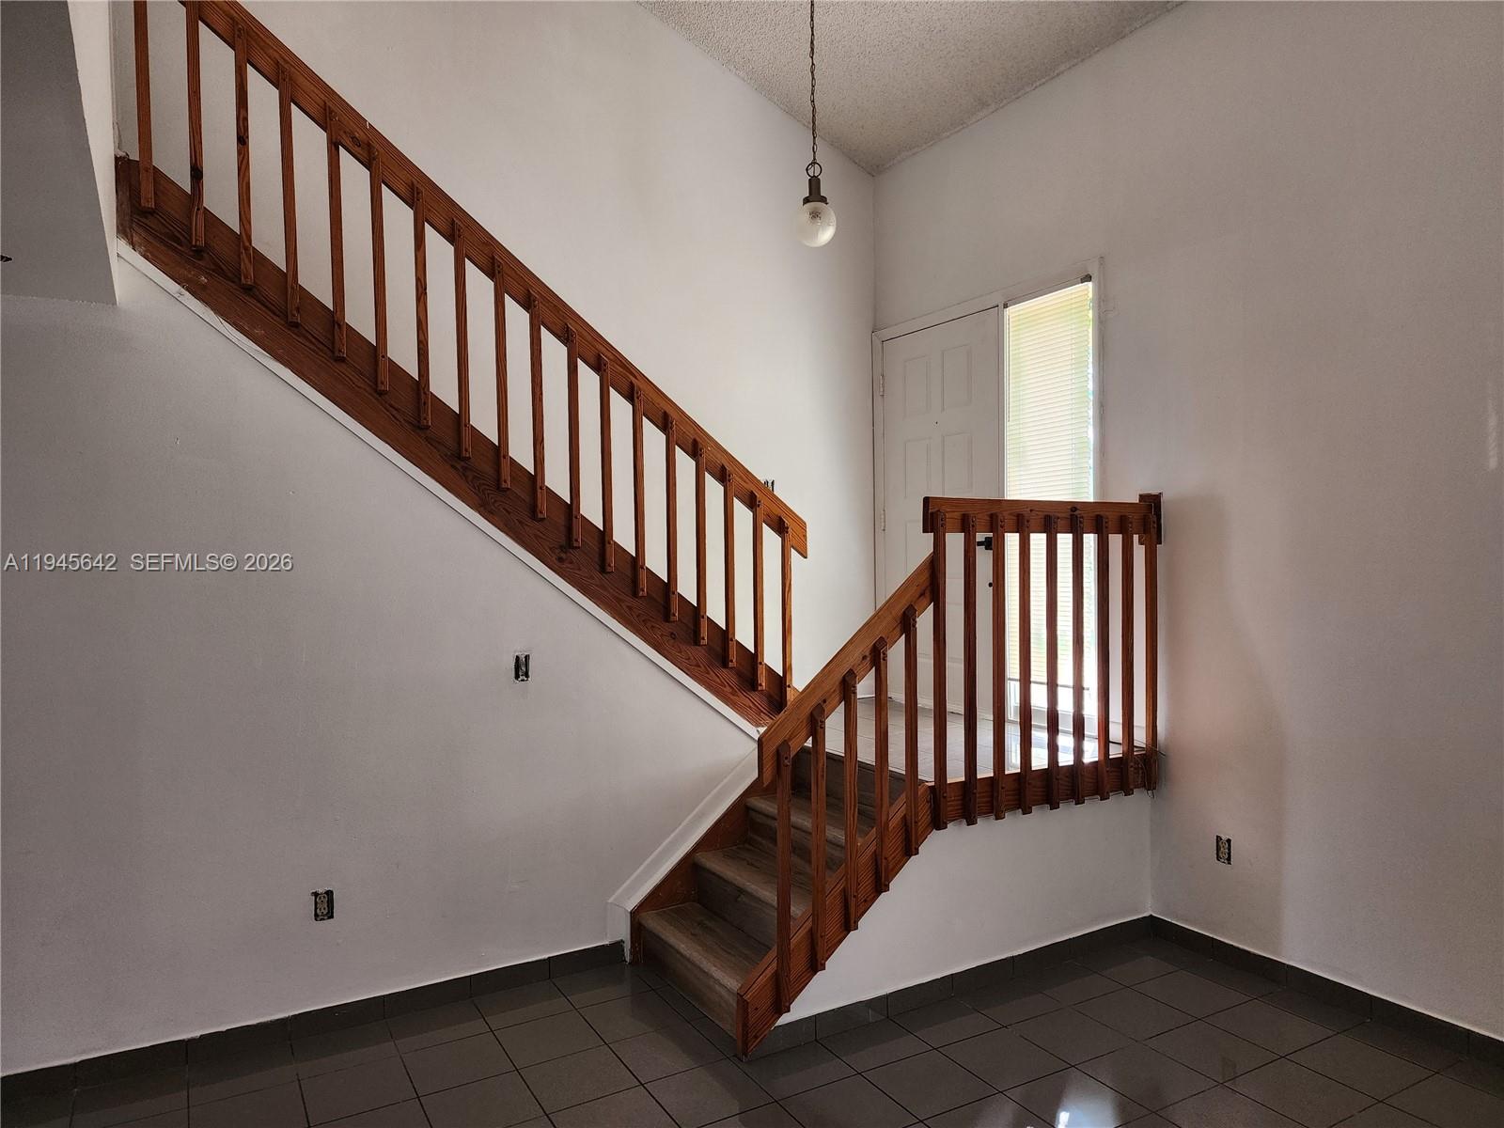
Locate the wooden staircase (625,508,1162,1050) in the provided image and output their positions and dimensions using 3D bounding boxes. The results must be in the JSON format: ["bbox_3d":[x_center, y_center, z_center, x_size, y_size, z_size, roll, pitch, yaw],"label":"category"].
[{"bbox_3d":[0.596,0.663,4.069,1.982,1.842,0.985,-1,1,-30],"label":"wooden staircase"}]

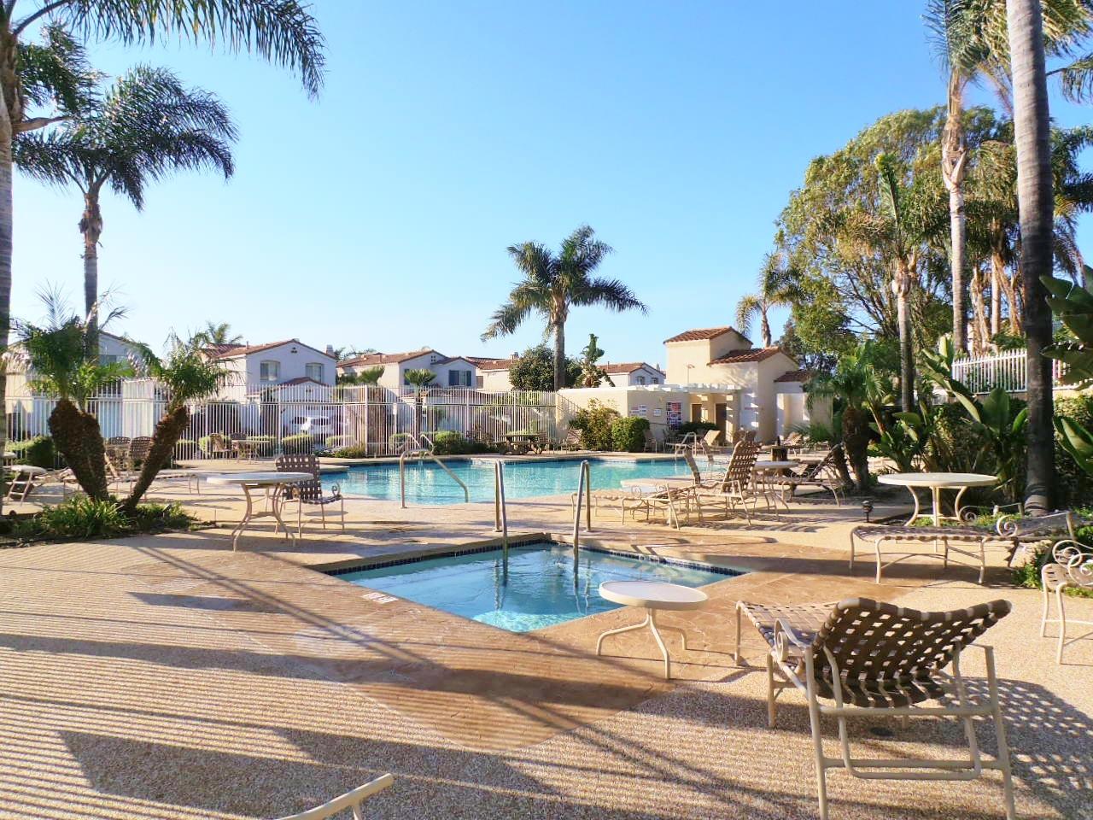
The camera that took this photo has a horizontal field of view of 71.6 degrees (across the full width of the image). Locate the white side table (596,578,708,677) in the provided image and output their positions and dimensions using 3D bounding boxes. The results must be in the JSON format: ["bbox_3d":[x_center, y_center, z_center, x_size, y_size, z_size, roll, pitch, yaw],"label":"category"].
[{"bbox_3d":[0.610,1.208,4.280,0.610,0.405,0.610,0,-1,0],"label":"white side table"}]

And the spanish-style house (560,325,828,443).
[{"bbox_3d":[7.095,-1.089,37.420,10.000,5.900,9.200,1,-1,-44],"label":"spanish-style house"}]

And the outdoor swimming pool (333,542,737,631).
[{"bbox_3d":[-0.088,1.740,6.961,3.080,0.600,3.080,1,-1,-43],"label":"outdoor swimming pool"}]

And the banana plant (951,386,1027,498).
[{"bbox_3d":[6.900,0.590,11.700,1.250,1.850,1.250,0,-1,0],"label":"banana plant"}]

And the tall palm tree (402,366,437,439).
[{"bbox_3d":[-5.438,0.025,32.504,1.400,3.650,1.400,0,-1,0],"label":"tall palm tree"}]

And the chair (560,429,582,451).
[{"bbox_3d":[1.084,1.340,32.383,0.800,0.950,0.660,0,-1,-41],"label":"chair"}]

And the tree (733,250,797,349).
[{"bbox_3d":[13.300,-3.852,46.000,3.900,11.700,3.800,0,-1,0],"label":"tree"}]

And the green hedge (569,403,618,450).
[{"bbox_3d":[1.900,0.800,30.200,1.950,1.950,1.600,0,-1,0],"label":"green hedge"}]

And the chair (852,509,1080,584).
[{"bbox_3d":[3.596,1.113,6.414,1.860,0.600,0.670,0,-1,1],"label":"chair"}]

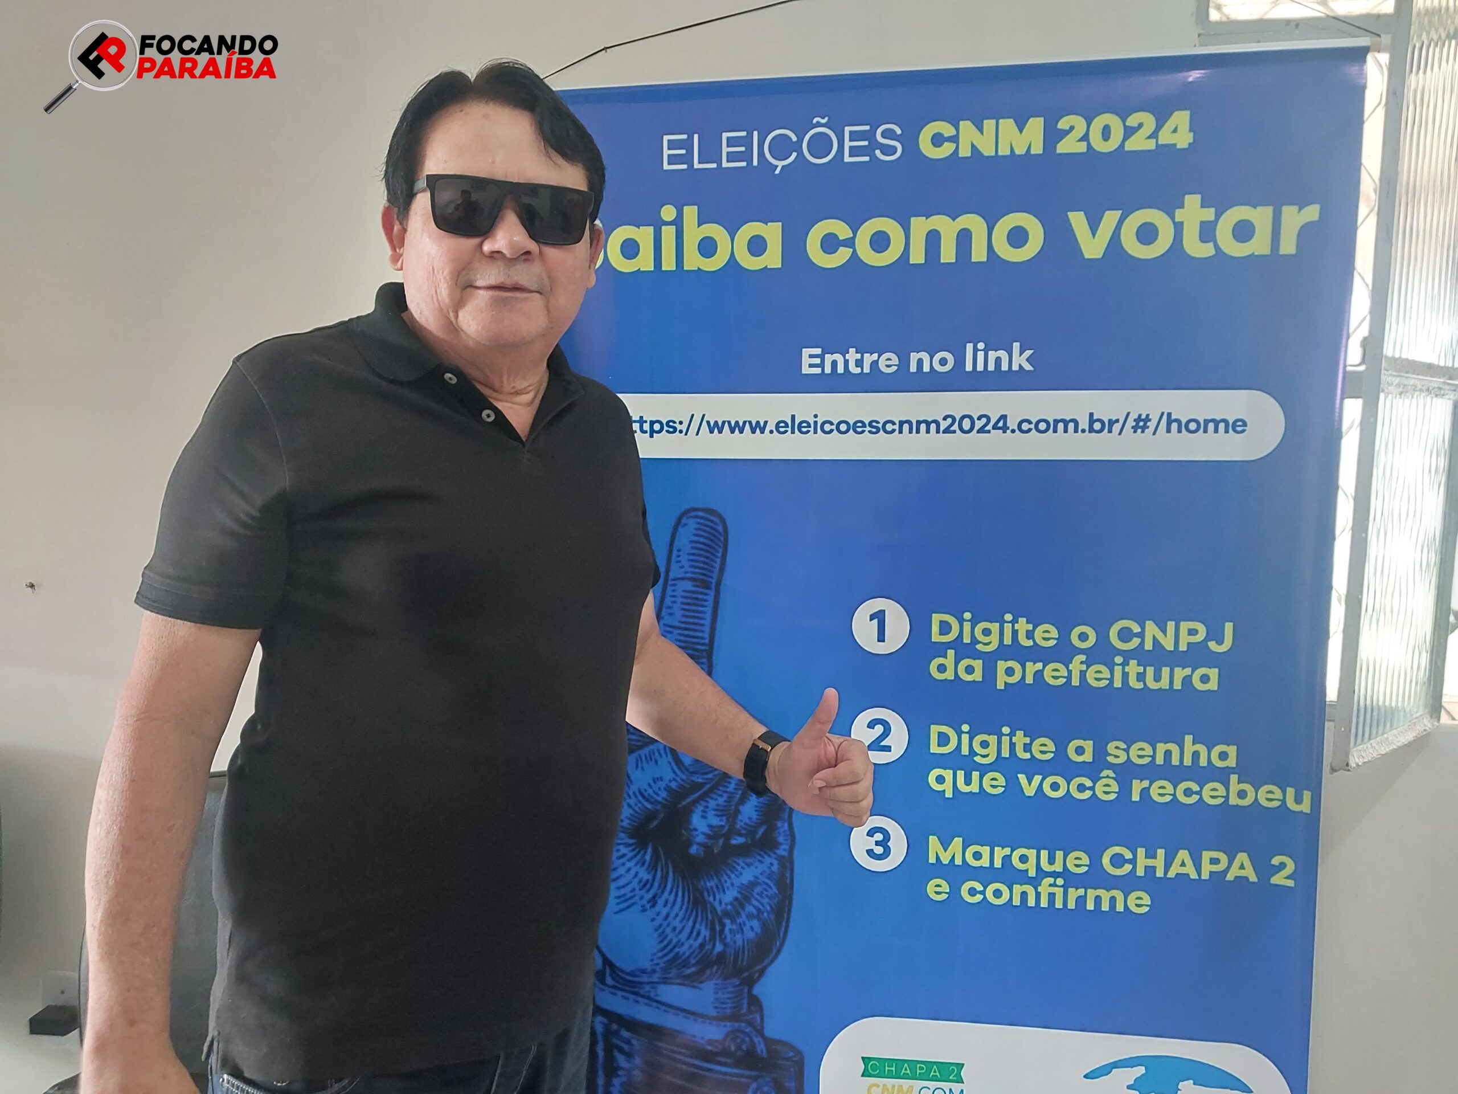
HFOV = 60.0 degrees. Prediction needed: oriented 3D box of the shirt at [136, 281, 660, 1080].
[{"bbox_3d":[-0.269,0.091,1.178,0.530,0.690,0.340,0,5,-35],"label":"shirt"}]

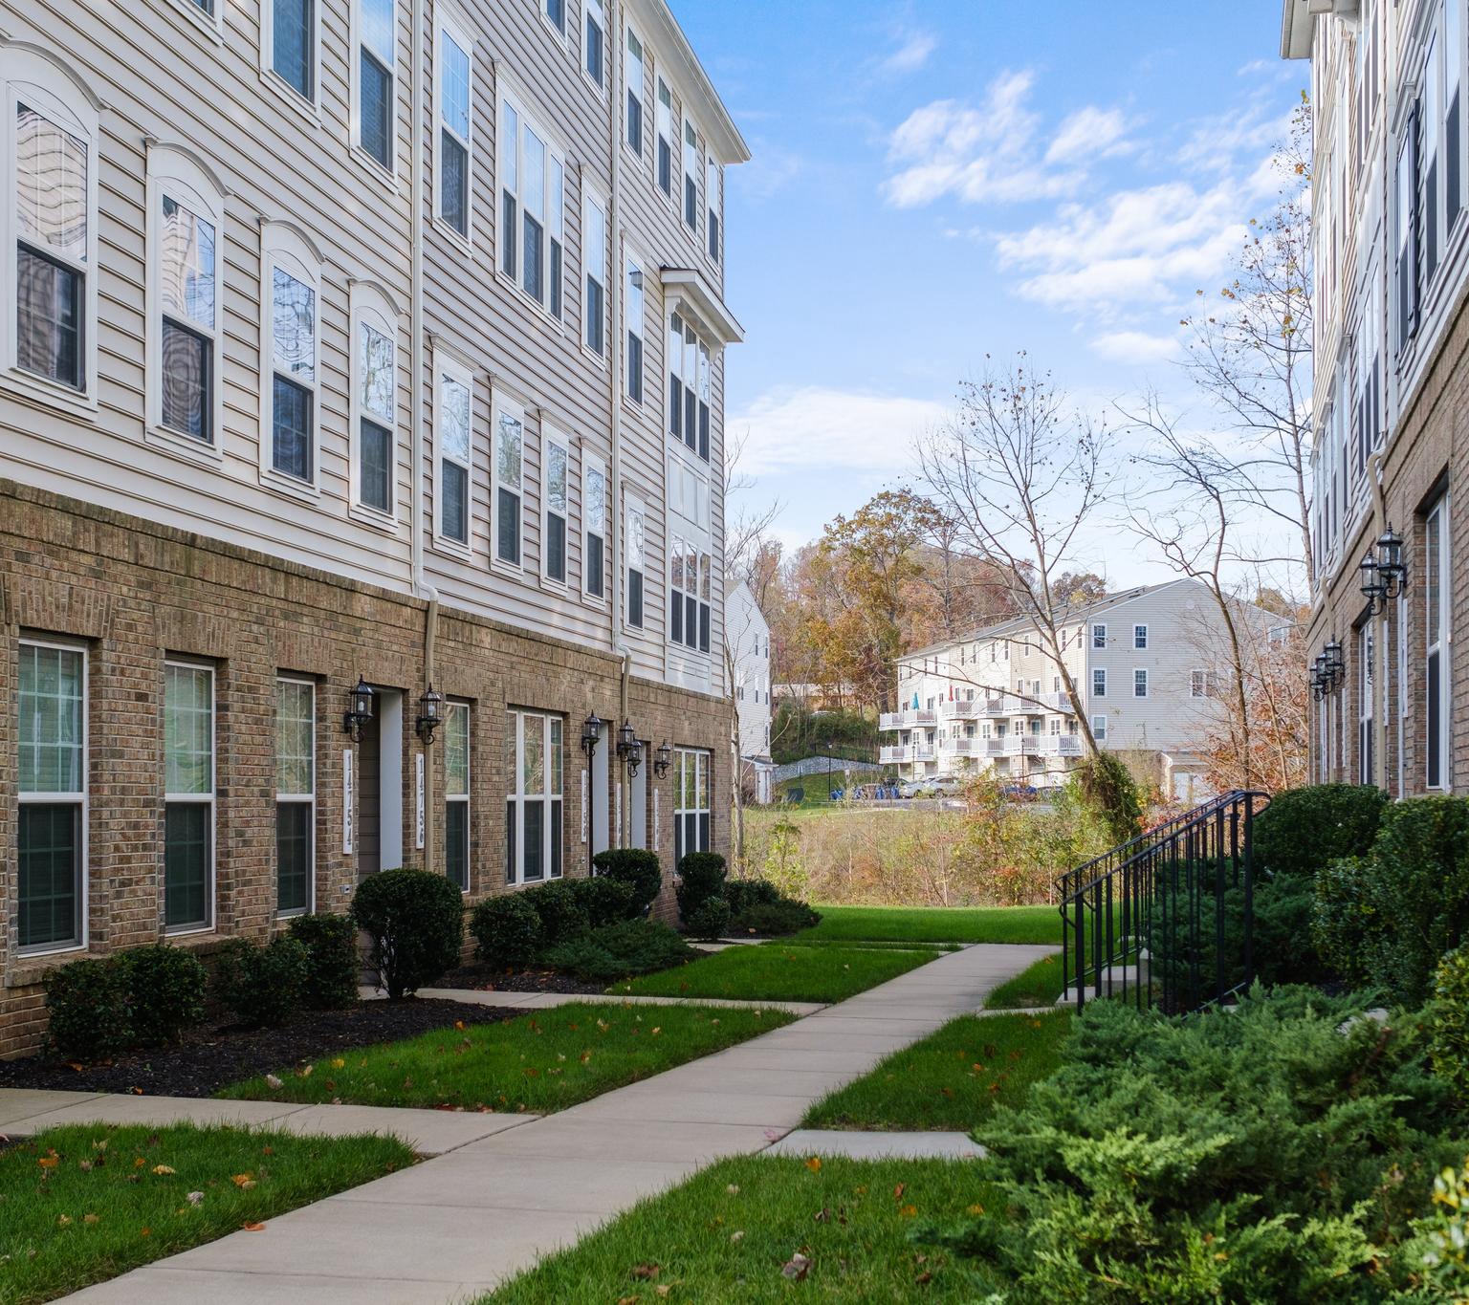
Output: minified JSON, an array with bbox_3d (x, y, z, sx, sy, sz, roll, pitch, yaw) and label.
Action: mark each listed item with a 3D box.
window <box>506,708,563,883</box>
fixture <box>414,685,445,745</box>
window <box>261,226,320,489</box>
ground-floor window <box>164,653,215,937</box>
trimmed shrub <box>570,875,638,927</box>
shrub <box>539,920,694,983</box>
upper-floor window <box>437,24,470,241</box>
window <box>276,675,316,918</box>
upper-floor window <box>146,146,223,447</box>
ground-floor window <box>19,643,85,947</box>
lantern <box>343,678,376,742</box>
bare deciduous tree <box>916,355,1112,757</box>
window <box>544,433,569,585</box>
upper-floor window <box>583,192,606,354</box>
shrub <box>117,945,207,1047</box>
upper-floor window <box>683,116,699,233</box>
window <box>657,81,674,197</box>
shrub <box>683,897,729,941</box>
[{"bbox_3d":[-2.284,1.652,21.694,0.120,1.917,2.220,0,-2,11],"label":"window"},{"bbox_3d":[-2.787,0.573,17.380,0.250,0.550,0.220,0,-2,11],"label":"fixture"},{"bbox_3d":[-3.190,-2.083,13.710,0.110,1.737,1.017,0,-2,11],"label":"window"},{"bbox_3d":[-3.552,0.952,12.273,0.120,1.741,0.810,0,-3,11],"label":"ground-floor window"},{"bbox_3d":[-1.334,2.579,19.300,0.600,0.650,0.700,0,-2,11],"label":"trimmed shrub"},{"bbox_3d":[-1.039,2.580,16.900,0.880,0.380,2.200,0,-2,11],"label":"shrub"},{"bbox_3d":[-2.516,-4.680,17.056,0.110,1.815,0.973,0,-2,11],"label":"upper-floor window"},{"bbox_3d":[-3.508,1.163,15.073,0.100,1.850,0.860,0,-2,11],"label":"window"},{"bbox_3d":[-3.502,-2.201,12.160,0.110,1.737,1.007,0,-2,11],"label":"upper-floor window"},{"bbox_3d":[-4.187,0.897,11.629,0.100,1.850,0.860,0,-2,11],"label":"ground-floor window"},{"bbox_3d":[-2.847,0.437,14.599,0.230,0.490,0.190,0,-3,11],"label":"lantern"},{"bbox_3d":[6.845,-1.492,46.414,4.843,11.503,4.641,0,-2,0],"label":"bare deciduous tree"},{"bbox_3d":[-2.082,-1.647,22.192,0.100,1.700,1.000,0,-2,11],"label":"window"},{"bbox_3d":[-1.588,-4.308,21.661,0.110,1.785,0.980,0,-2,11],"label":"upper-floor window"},{"bbox_3d":[-3.582,2.143,11.900,0.600,0.640,0.600,0,-2,11],"label":"shrub"},{"bbox_3d":[-0.672,-7.307,29.322,0.120,1.614,1.009,0,-2,11],"label":"upper-floor window"},{"bbox_3d":[-1.002,-7.446,27.647,0.120,1.614,1.009,0,-2,11],"label":"window"},{"bbox_3d":[-0.371,3.693,26.400,0.620,0.620,0.620,0,-2,11],"label":"shrub"}]

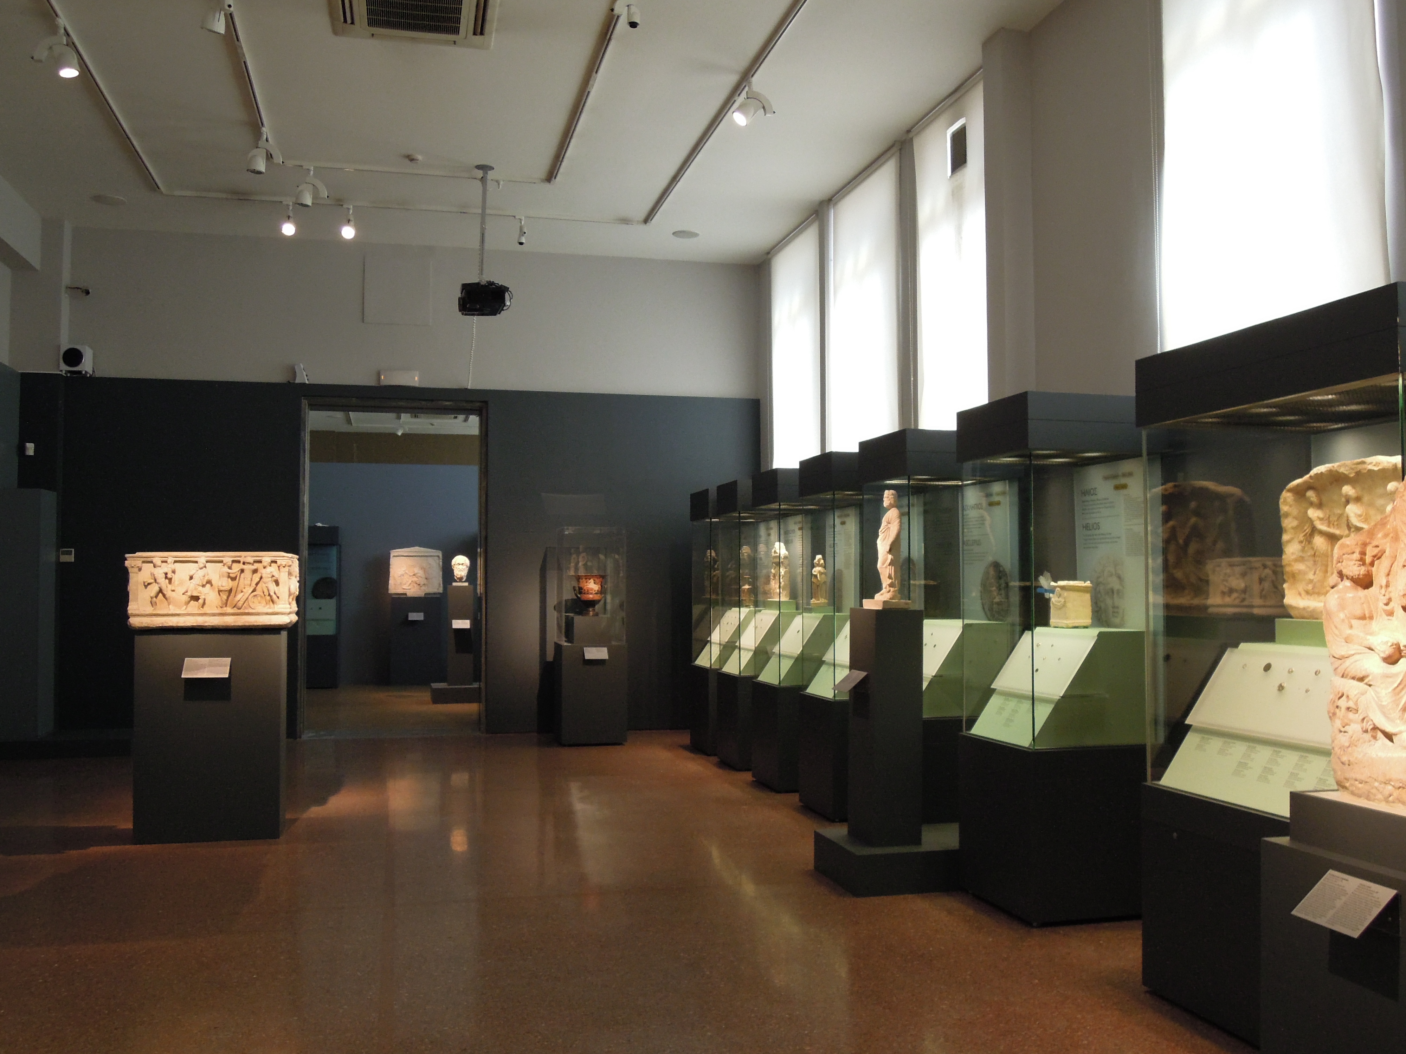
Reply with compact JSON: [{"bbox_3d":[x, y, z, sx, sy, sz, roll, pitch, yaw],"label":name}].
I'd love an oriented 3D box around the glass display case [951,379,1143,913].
[{"bbox_3d":[1.653,0.576,5.808,0.667,2.284,0.674,0,-3,-14],"label":"glass display case"}]

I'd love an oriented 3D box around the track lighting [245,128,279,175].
[{"bbox_3d":[-3.173,-2.710,9.082,0.240,0.290,0.140,-1,-3,12],"label":"track lighting"}]

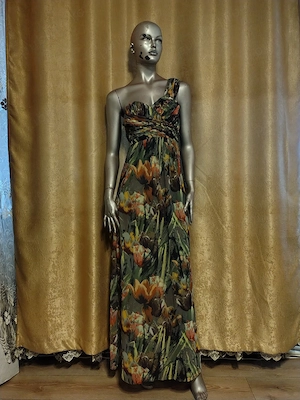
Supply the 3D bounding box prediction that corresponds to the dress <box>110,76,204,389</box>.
[{"bbox_3d":[0.022,0.122,1.465,0.440,1.440,0.330,0,2,-3],"label":"dress"}]

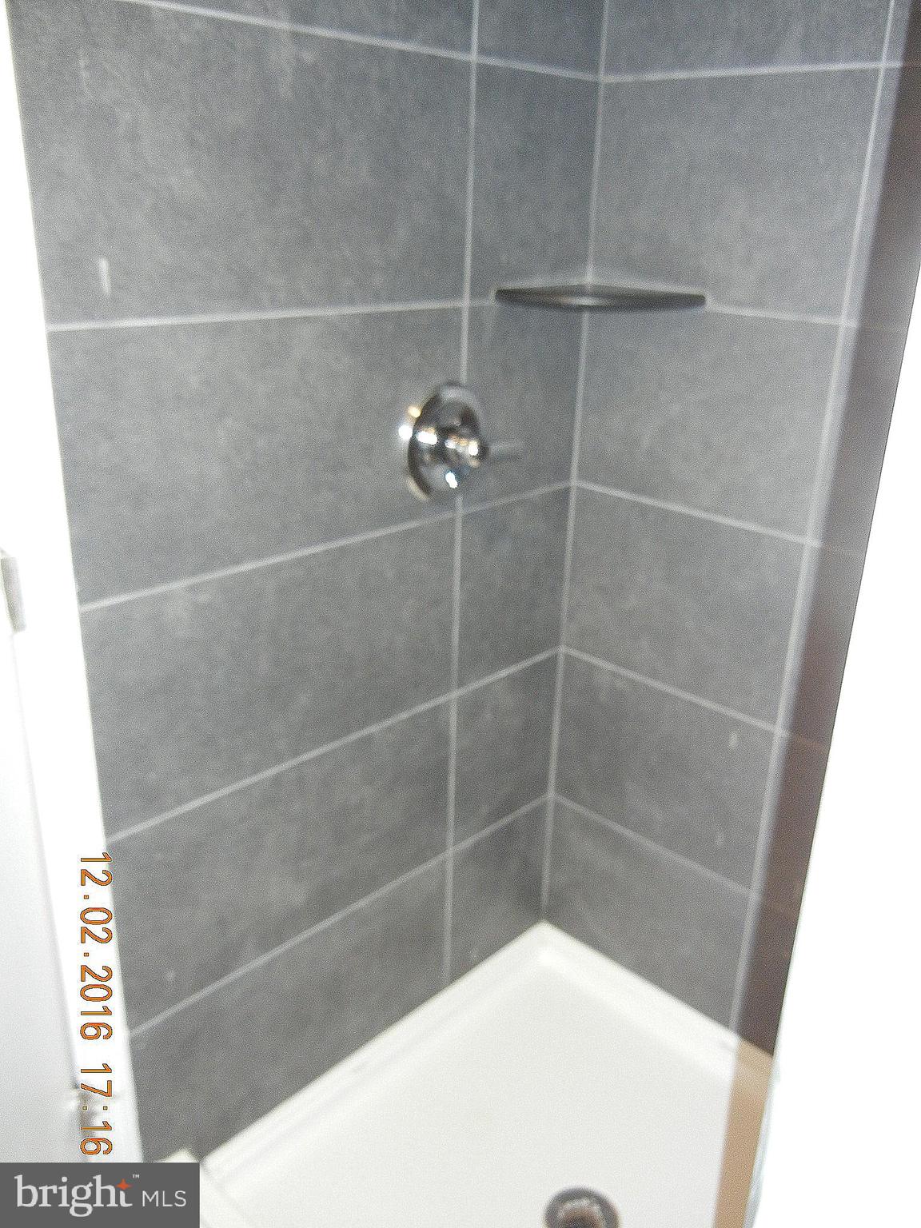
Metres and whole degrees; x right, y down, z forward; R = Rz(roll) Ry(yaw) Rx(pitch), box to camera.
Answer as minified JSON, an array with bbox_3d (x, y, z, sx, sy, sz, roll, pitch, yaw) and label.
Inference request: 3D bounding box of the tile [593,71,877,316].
[{"bbox_3d":[0.362,-0.591,1.497,0.421,0.301,0.010,21,28,39],"label":"tile"}]

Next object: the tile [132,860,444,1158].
[{"bbox_3d":[-0.239,0.622,1.690,0.010,0.283,0.611,21,29,40],"label":"tile"}]

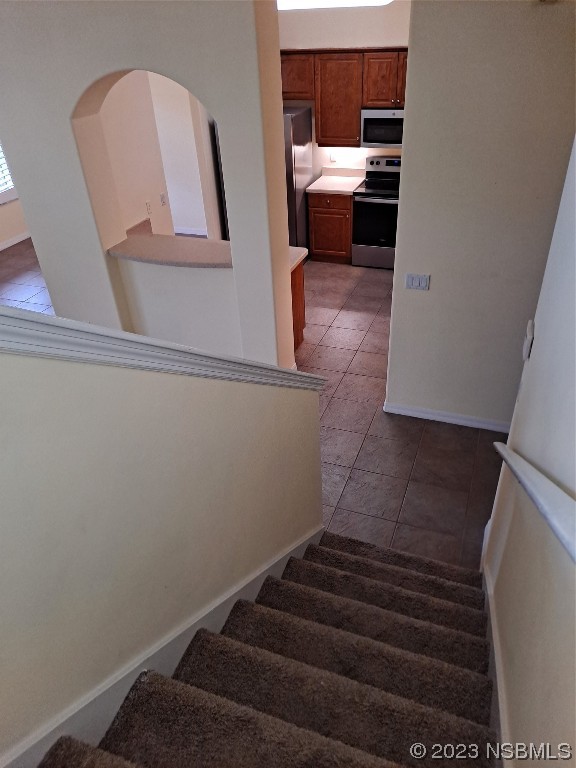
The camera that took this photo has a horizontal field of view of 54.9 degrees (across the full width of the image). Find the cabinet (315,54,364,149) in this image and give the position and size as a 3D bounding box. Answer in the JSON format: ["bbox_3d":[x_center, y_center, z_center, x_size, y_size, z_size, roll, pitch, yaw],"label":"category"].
[{"bbox_3d":[0.630,-3.305,6.428,0.545,0.972,0.336,10,36,19],"label":"cabinet"}]

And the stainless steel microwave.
[{"bbox_3d":[1.253,-2.955,6.356,0.768,0.393,0.375,10,36,19],"label":"stainless steel microwave"}]

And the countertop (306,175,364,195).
[{"bbox_3d":[0.604,-2.453,6.819,0.600,0.040,0.667,10,36,19],"label":"countertop"}]

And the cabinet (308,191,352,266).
[{"bbox_3d":[0.638,-2.077,7.078,0.573,0.875,0.636,10,36,19],"label":"cabinet"}]

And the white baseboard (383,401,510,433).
[{"bbox_3d":[1.217,0.254,4.253,0.966,0.095,0.016,10,36,19],"label":"white baseboard"}]

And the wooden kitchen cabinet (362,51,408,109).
[{"bbox_3d":[1.234,-3.377,6.093,0.770,0.549,0.336,10,36,19],"label":"wooden kitchen cabinet"}]

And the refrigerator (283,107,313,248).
[{"bbox_3d":[-0.229,-2.433,6.927,0.920,1.732,0.711,10,36,19],"label":"refrigerator"}]

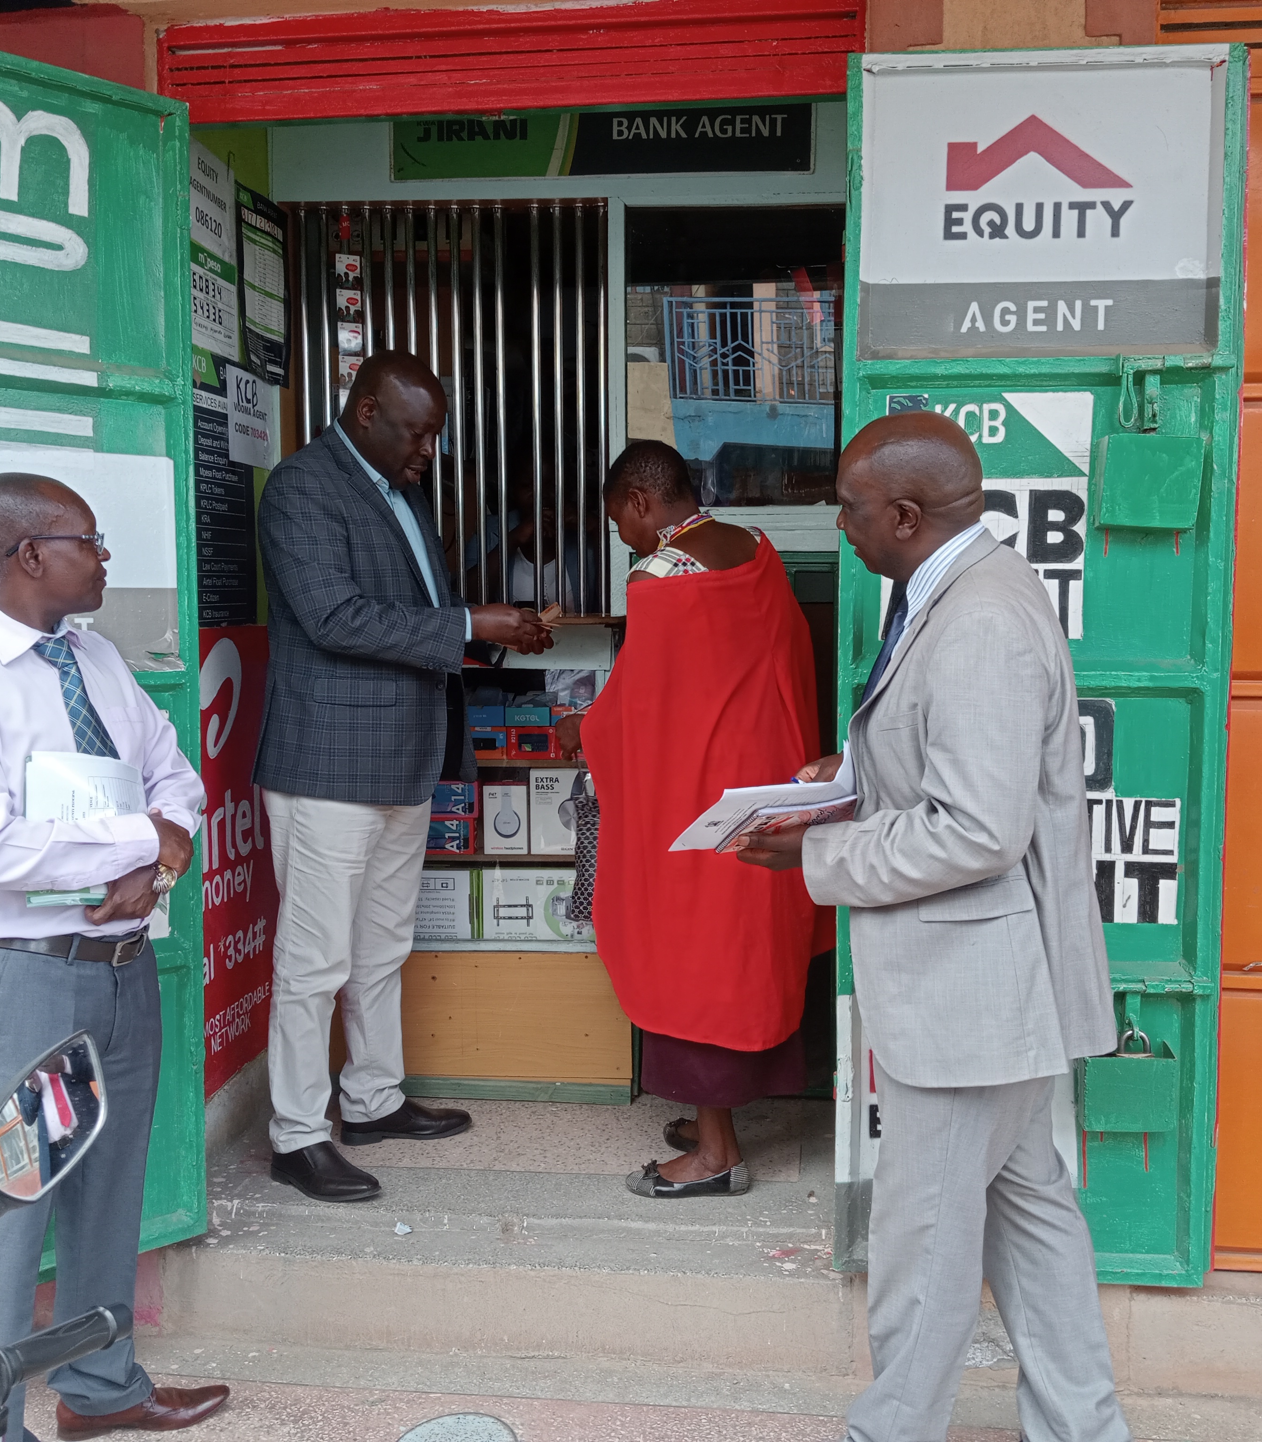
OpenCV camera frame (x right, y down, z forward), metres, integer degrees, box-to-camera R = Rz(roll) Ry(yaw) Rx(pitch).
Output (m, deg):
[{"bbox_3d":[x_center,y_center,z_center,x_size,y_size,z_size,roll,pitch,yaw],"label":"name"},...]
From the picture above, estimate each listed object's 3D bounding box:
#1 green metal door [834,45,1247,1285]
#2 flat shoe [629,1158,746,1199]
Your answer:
[{"bbox_3d":[0.704,-0.071,2.736,0.665,2.150,0.050,1,4,5],"label":"green metal door"},{"bbox_3d":[0.120,0.949,3.258,0.252,0.070,0.088,0,4,3],"label":"flat shoe"}]

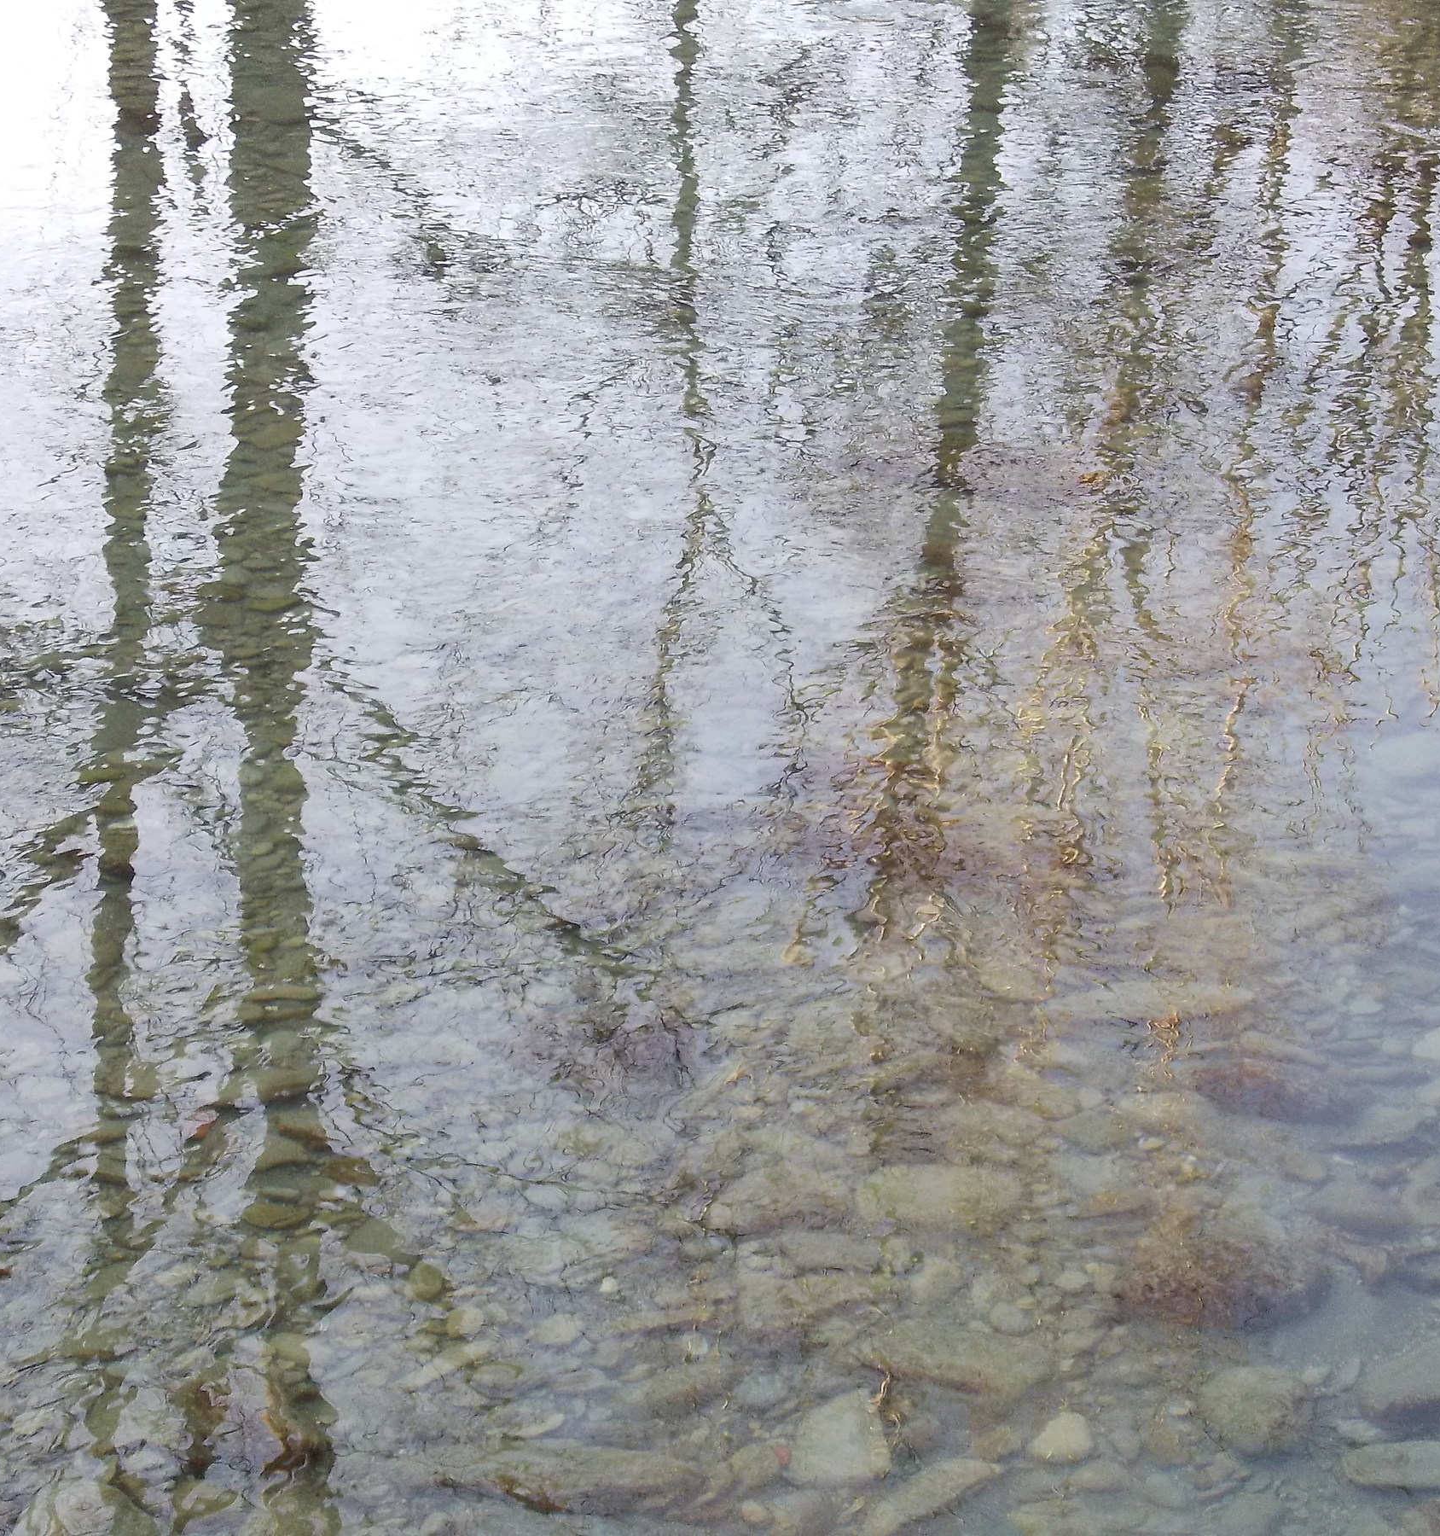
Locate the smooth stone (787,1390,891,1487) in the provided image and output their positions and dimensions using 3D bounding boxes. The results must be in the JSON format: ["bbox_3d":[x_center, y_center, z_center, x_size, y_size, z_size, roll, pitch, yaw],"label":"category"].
[{"bbox_3d":[0.113,0.641,4.015,0.098,0.049,0.122,3,20,8],"label":"smooth stone"}]

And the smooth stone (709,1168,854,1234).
[{"bbox_3d":[0.065,0.464,4.499,0.154,0.051,0.092,-2,20,-5],"label":"smooth stone"}]

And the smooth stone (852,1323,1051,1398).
[{"bbox_3d":[0.232,0.593,4.210,0.208,0.066,0.090,8,26,16],"label":"smooth stone"}]

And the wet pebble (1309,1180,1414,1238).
[{"bbox_3d":[0.685,0.471,4.484,0.112,0.056,0.070,0,25,0],"label":"wet pebble"}]

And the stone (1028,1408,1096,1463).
[{"bbox_3d":[0.327,0.641,4.032,0.065,0.037,0.055,-2,20,-5],"label":"stone"}]

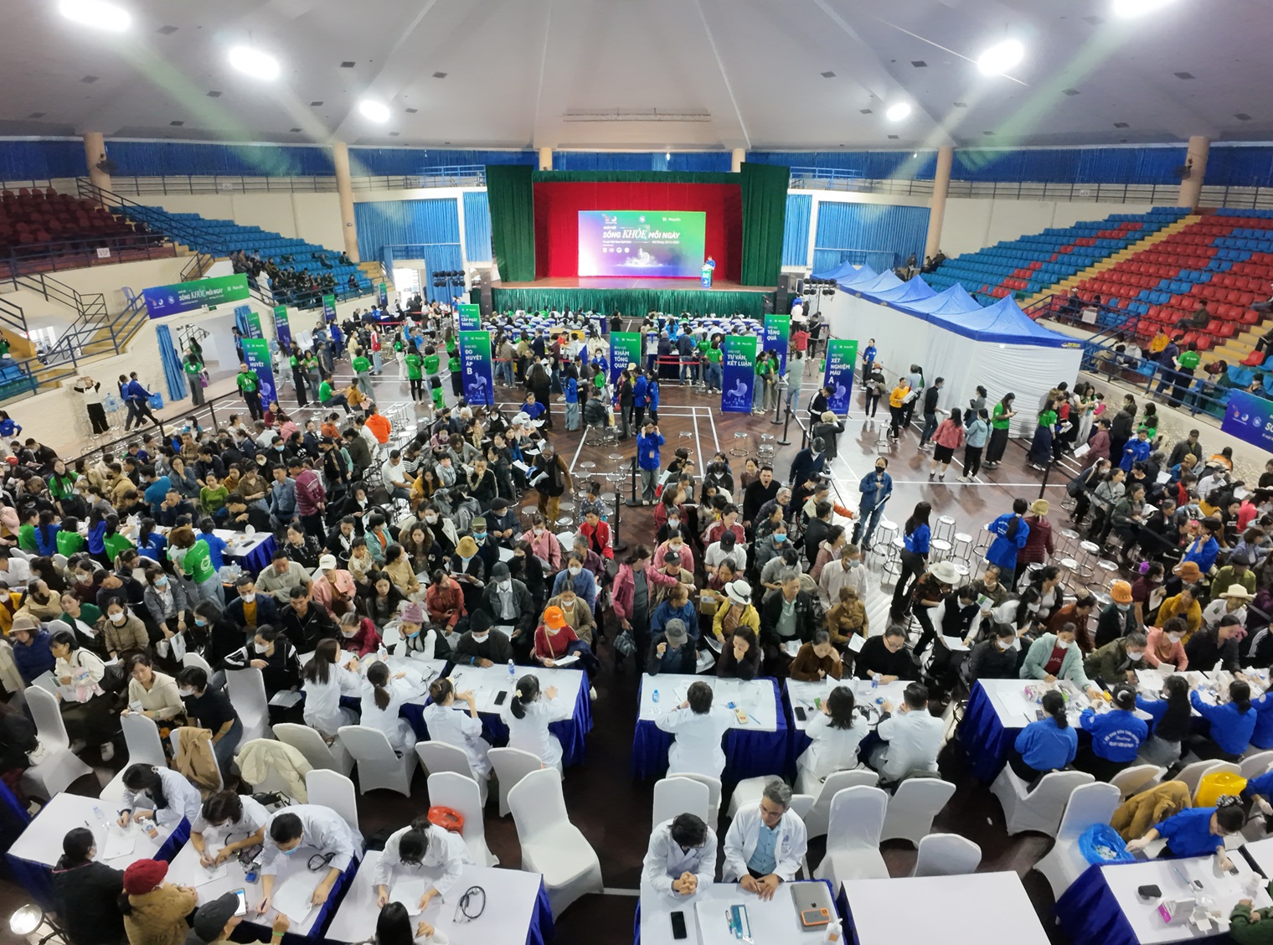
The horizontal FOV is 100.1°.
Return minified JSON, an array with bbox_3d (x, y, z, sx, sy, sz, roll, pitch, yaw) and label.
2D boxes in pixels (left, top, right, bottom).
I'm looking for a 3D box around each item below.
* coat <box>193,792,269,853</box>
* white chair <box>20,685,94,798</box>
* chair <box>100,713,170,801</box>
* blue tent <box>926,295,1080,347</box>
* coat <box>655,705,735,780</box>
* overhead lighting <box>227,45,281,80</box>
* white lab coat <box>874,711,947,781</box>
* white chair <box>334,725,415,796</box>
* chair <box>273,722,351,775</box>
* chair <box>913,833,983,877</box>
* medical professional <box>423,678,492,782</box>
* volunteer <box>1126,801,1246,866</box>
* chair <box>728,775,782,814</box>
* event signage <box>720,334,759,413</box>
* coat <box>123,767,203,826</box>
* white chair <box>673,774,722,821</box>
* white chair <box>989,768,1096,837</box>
[{"bbox_3d":[-2.850,2.518,3.937,0.520,0.630,0.460,2,25,5],"label":"coat"},{"bbox_3d":[-5.113,2.365,4.599,0.430,0.930,0.540,6,23,11],"label":"white chair"},{"bbox_3d":[-4.240,2.621,4.581,0.430,0.920,0.520,3,25,6],"label":"chair"},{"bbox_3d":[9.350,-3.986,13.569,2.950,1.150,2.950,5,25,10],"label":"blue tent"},{"bbox_3d":[0.480,2.165,4.254,0.580,0.680,0.430,2,25,4],"label":"coat"},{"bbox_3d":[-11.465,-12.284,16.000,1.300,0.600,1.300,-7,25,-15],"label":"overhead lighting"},{"bbox_3d":[2.300,2.206,4.588,0.540,0.640,0.420,-2,25,-4],"label":"white lab coat"},{"bbox_3d":[-2.250,2.430,4.855,0.460,0.950,0.560,2,25,4],"label":"white chair"},{"bbox_3d":[-2.680,2.322,4.603,0.440,0.900,0.500,3,25,7],"label":"chair"},{"bbox_3d":[2.010,2.859,3.452,0.440,0.900,0.500,2,25,4],"label":"chair"},{"bbox_3d":[-1.540,2.304,4.808,0.520,1.220,0.660,2,25,5],"label":"medical professional"},{"bbox_3d":[3.870,2.723,3.911,0.720,1.160,0.620,-3,25,-6],"label":"volunteer"},{"bbox_3d":[1.033,2.652,4.195,0.430,0.930,0.540,1,22,0],"label":"chair"},{"bbox_3d":[2.610,-2.470,13.550,0.800,1.950,0.200,2,25,5],"label":"event signage"},{"bbox_3d":[-3.270,2.276,3.732,0.520,0.600,0.480,10,27,21],"label":"coat"},{"bbox_3d":[0.456,2.583,4.336,0.430,0.930,0.540,4,22,6],"label":"white chair"},{"bbox_3d":[3.180,2.470,4.286,0.440,0.900,0.500,0,25,0],"label":"white chair"}]

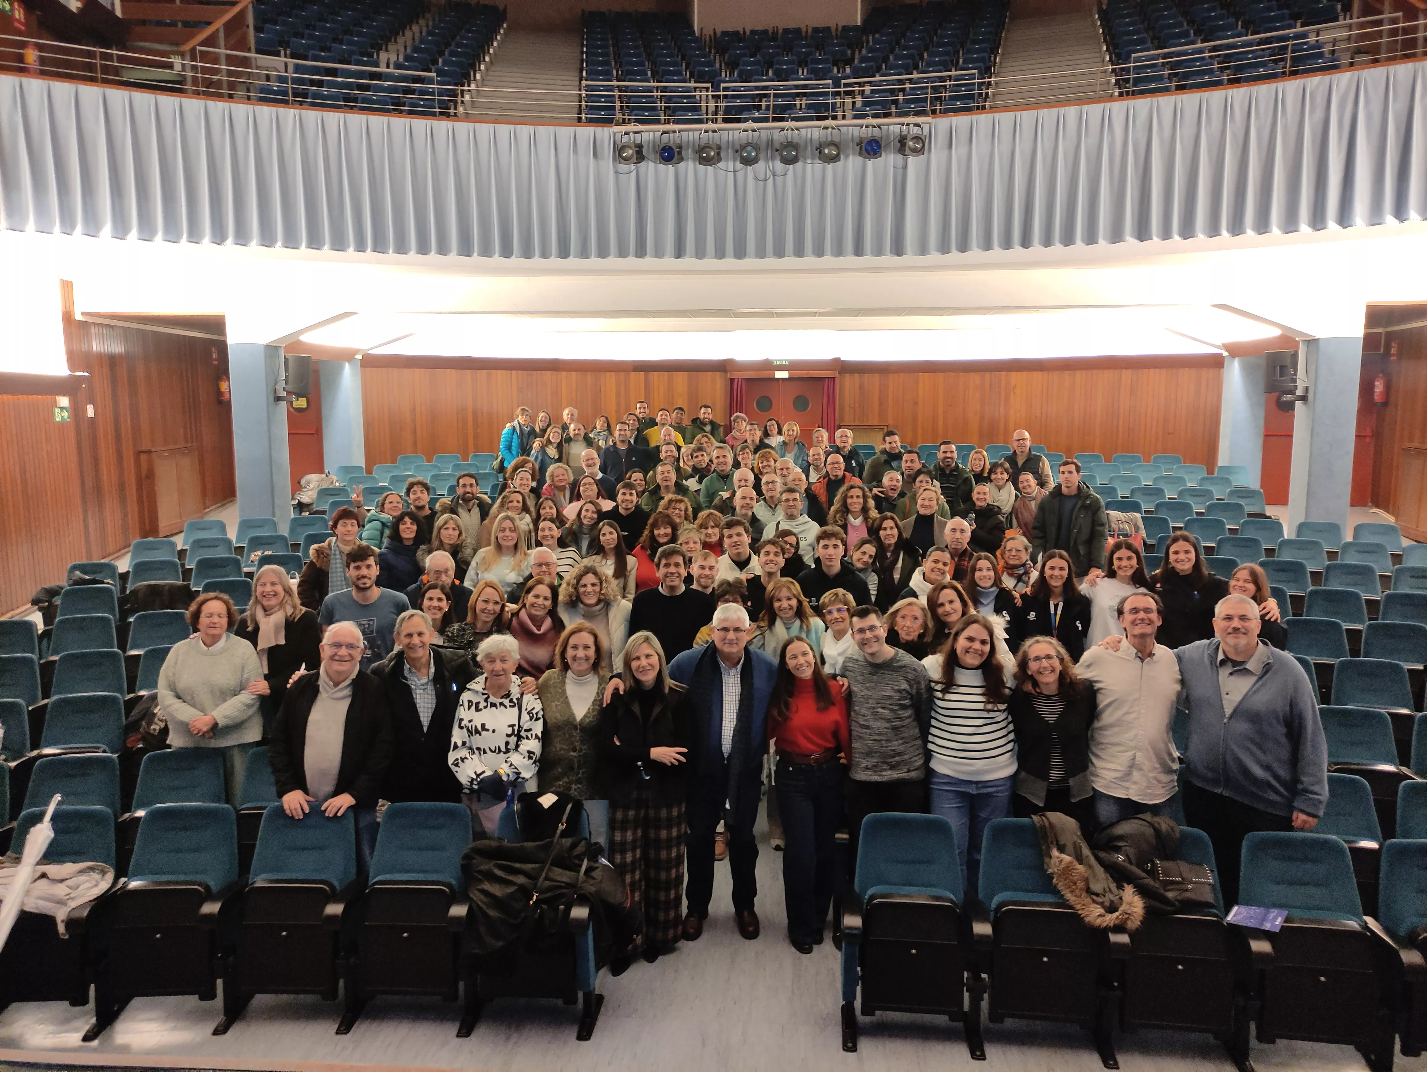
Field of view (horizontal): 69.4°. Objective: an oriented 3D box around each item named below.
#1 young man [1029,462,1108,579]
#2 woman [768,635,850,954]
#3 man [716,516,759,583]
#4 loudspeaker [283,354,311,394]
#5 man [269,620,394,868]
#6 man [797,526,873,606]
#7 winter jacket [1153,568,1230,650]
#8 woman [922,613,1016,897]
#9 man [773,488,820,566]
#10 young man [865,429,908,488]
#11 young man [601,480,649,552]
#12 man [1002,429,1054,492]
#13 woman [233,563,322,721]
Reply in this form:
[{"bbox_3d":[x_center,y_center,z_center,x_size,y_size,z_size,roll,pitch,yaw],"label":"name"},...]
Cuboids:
[{"bbox_3d":[3.461,0.172,10.173,0.700,1.839,0.380,2,8,14],"label":"young man"},{"bbox_3d":[0.467,1.277,5.116,0.460,1.600,0.330,0,7,3],"label":"woman"},{"bbox_3d":[0.177,0.759,7.721,0.520,1.806,0.340,0,8,3],"label":"man"},{"bbox_3d":[-4.837,-1.876,12.008,0.310,0.490,0.290,7,10,42],"label":"loudspeaker"},{"bbox_3d":[-1.910,1.253,5.158,0.610,1.690,0.440,-2,8,-11],"label":"man"},{"bbox_3d":[0.773,0.828,6.675,0.520,1.801,0.320,1,8,6],"label":"man"},{"bbox_3d":[2.999,0.550,6.498,0.560,0.700,0.340,3,8,21],"label":"winter jacket"},{"bbox_3d":[1.245,1.225,5.119,0.500,1.709,0.330,1,8,12],"label":"woman"},{"bbox_3d":[0.626,0.487,8.272,0.500,1.748,0.320,0,8,5],"label":"man"},{"bbox_3d":[2.091,-0.348,12.321,0.570,1.813,0.380,0,8,-3],"label":"young man"},{"bbox_3d":[-0.775,0.385,9.129,0.520,1.750,0.340,0,8,-3],"label":"young man"},{"bbox_3d":[3.322,-0.235,11.025,0.540,1.798,0.330,2,8,14],"label":"man"},{"bbox_3d":[-2.505,1.003,5.947,0.530,1.690,0.350,-3,8,-20],"label":"woman"}]

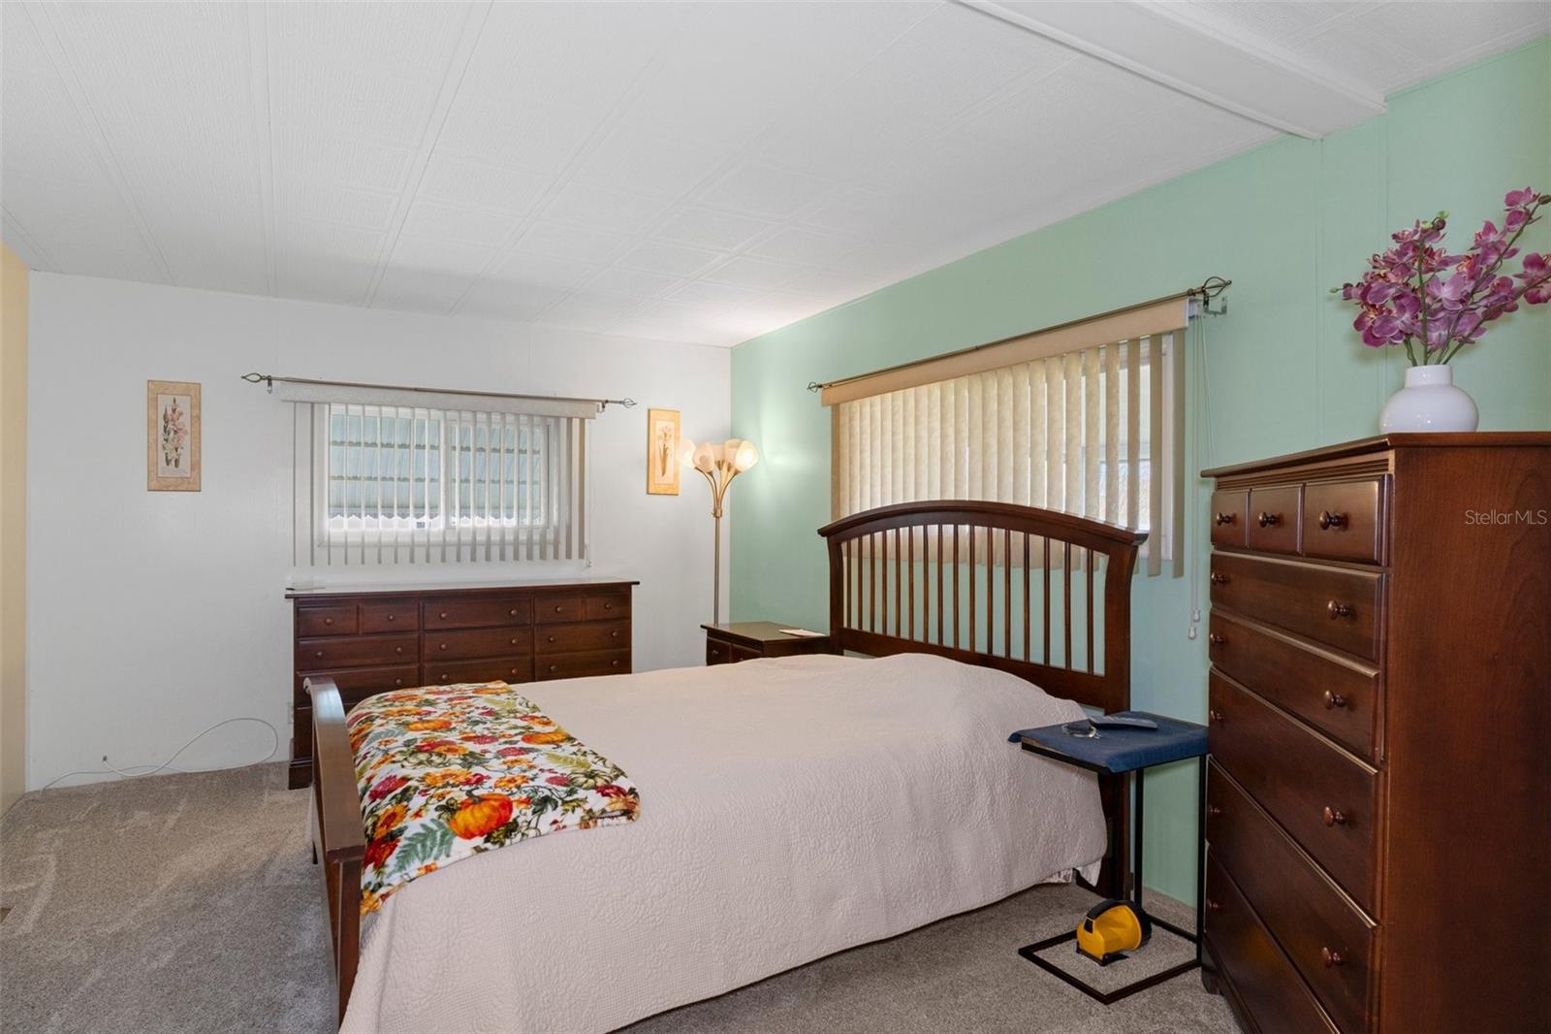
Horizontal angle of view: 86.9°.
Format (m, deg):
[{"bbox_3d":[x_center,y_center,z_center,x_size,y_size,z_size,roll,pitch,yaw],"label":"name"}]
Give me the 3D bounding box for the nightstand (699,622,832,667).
[{"bbox_3d":[-0.061,0.913,4.347,0.410,0.620,0.660,0,0,-31],"label":"nightstand"}]

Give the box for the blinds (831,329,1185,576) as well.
[{"bbox_3d":[0.778,-0.203,3.370,0.090,0.794,1.919,0,0,-31],"label":"blinds"}]

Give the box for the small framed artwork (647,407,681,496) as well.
[{"bbox_3d":[-0.680,-0.391,4.996,0.210,0.513,0.020,0,0,-29],"label":"small framed artwork"}]

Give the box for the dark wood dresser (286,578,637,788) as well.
[{"bbox_3d":[-1.568,0.783,4.230,1.632,0.868,0.480,0,0,-29],"label":"dark wood dresser"}]

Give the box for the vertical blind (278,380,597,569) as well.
[{"bbox_3d":[-1.728,-0.192,4.362,1.541,0.875,0.090,0,0,-29],"label":"vertical blind"}]

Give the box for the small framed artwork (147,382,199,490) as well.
[{"bbox_3d":[-2.809,-0.375,3.826,0.203,0.502,0.020,0,0,-29],"label":"small framed artwork"}]

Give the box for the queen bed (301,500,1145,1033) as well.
[{"bbox_3d":[-0.252,0.583,2.808,2.306,1.290,1.786,0,0,-31],"label":"queen bed"}]

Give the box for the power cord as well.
[{"bbox_3d":[-2.827,1.096,3.794,0.911,0.234,0.070,0,0,-29],"label":"power cord"}]

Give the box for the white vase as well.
[{"bbox_3d":[1.149,-0.191,1.438,0.140,0.148,0.140,0,0,0],"label":"white vase"}]

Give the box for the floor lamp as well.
[{"bbox_3d":[-0.343,0.377,4.858,0.447,1.687,0.447,0,0,0],"label":"floor lamp"}]

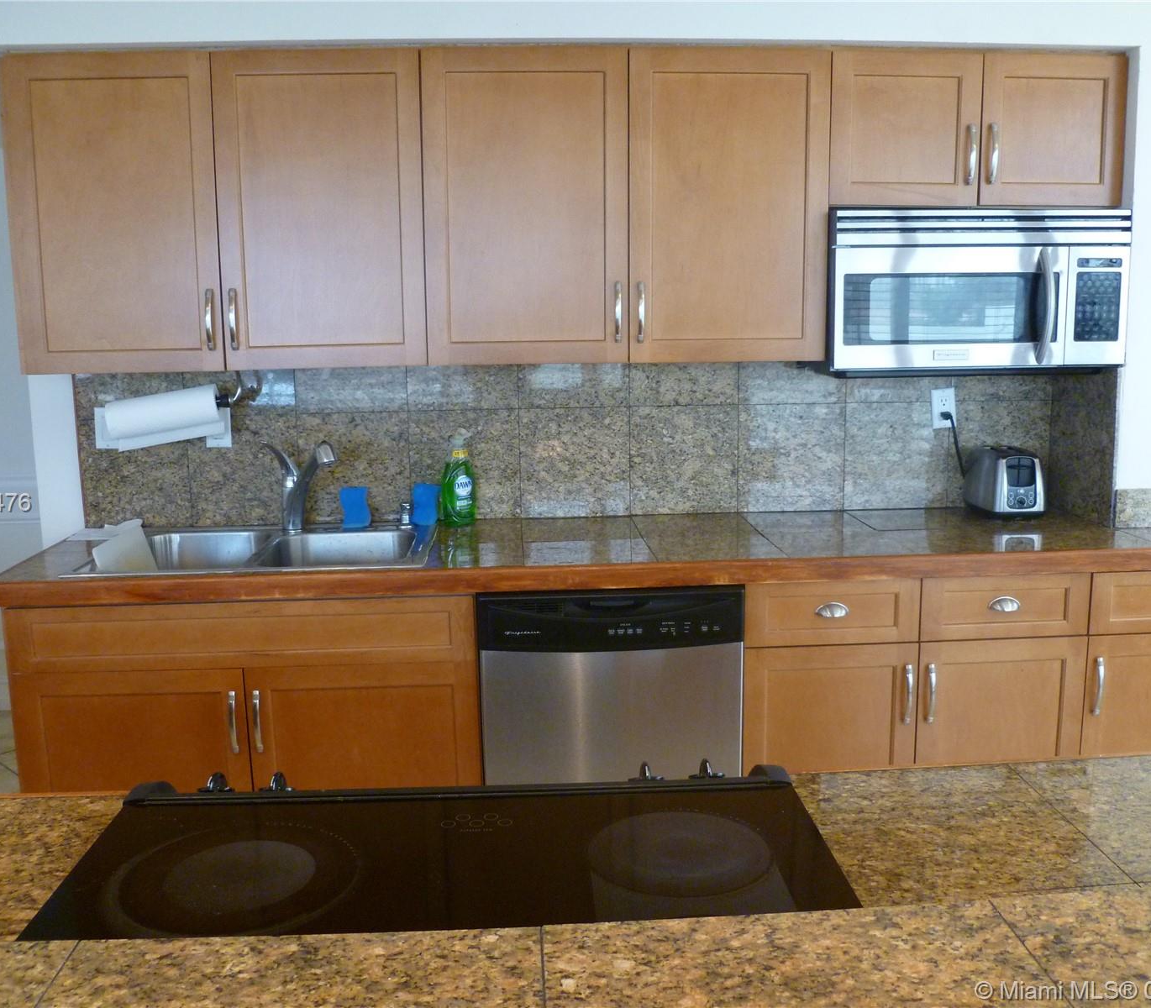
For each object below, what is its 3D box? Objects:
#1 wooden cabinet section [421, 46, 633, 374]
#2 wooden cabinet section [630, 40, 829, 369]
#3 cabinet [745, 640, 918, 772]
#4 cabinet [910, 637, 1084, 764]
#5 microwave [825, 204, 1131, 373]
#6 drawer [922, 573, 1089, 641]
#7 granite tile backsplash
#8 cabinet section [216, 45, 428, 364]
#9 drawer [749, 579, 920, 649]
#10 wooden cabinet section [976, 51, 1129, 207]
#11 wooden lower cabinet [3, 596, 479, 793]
[{"bbox_3d":[-0.129,-0.733,2.796,0.499,0.740,0.319,-1,8,-4],"label":"wooden cabinet section"},{"bbox_3d":[0.368,-0.746,2.831,0.497,0.740,0.319,-1,8,-4],"label":"wooden cabinet section"},{"bbox_3d":[0.587,0.603,2.877,0.417,0.629,0.590,-1,8,-4],"label":"cabinet"},{"bbox_3d":[1.001,0.593,2.905,0.412,0.629,0.590,-1,8,-4],"label":"cabinet"},{"bbox_3d":[0.997,-0.554,2.868,0.754,0.405,0.409,-1,8,-4],"label":"microwave"},{"bbox_3d":[0.998,0.213,2.808,0.412,0.150,0.500,-1,8,-4],"label":"drawer"},{"bbox_3d":[0.024,-0.151,2.871,2.730,0.433,0.394,-1,8,-4],"label":"granite tile backsplash"},{"bbox_3d":[-0.620,-0.720,2.761,0.487,0.740,0.319,-1,8,-4],"label":"cabinet section"},{"bbox_3d":[0.585,0.224,2.780,0.417,0.150,0.500,-1,8,-4],"label":"drawer"},{"bbox_3d":[1.181,-0.953,2.862,0.371,0.364,0.319,-1,8,-4],"label":"wooden cabinet section"},{"bbox_3d":[-0.757,0.567,2.781,1.044,0.789,0.600,-1,8,-4],"label":"wooden lower cabinet"}]

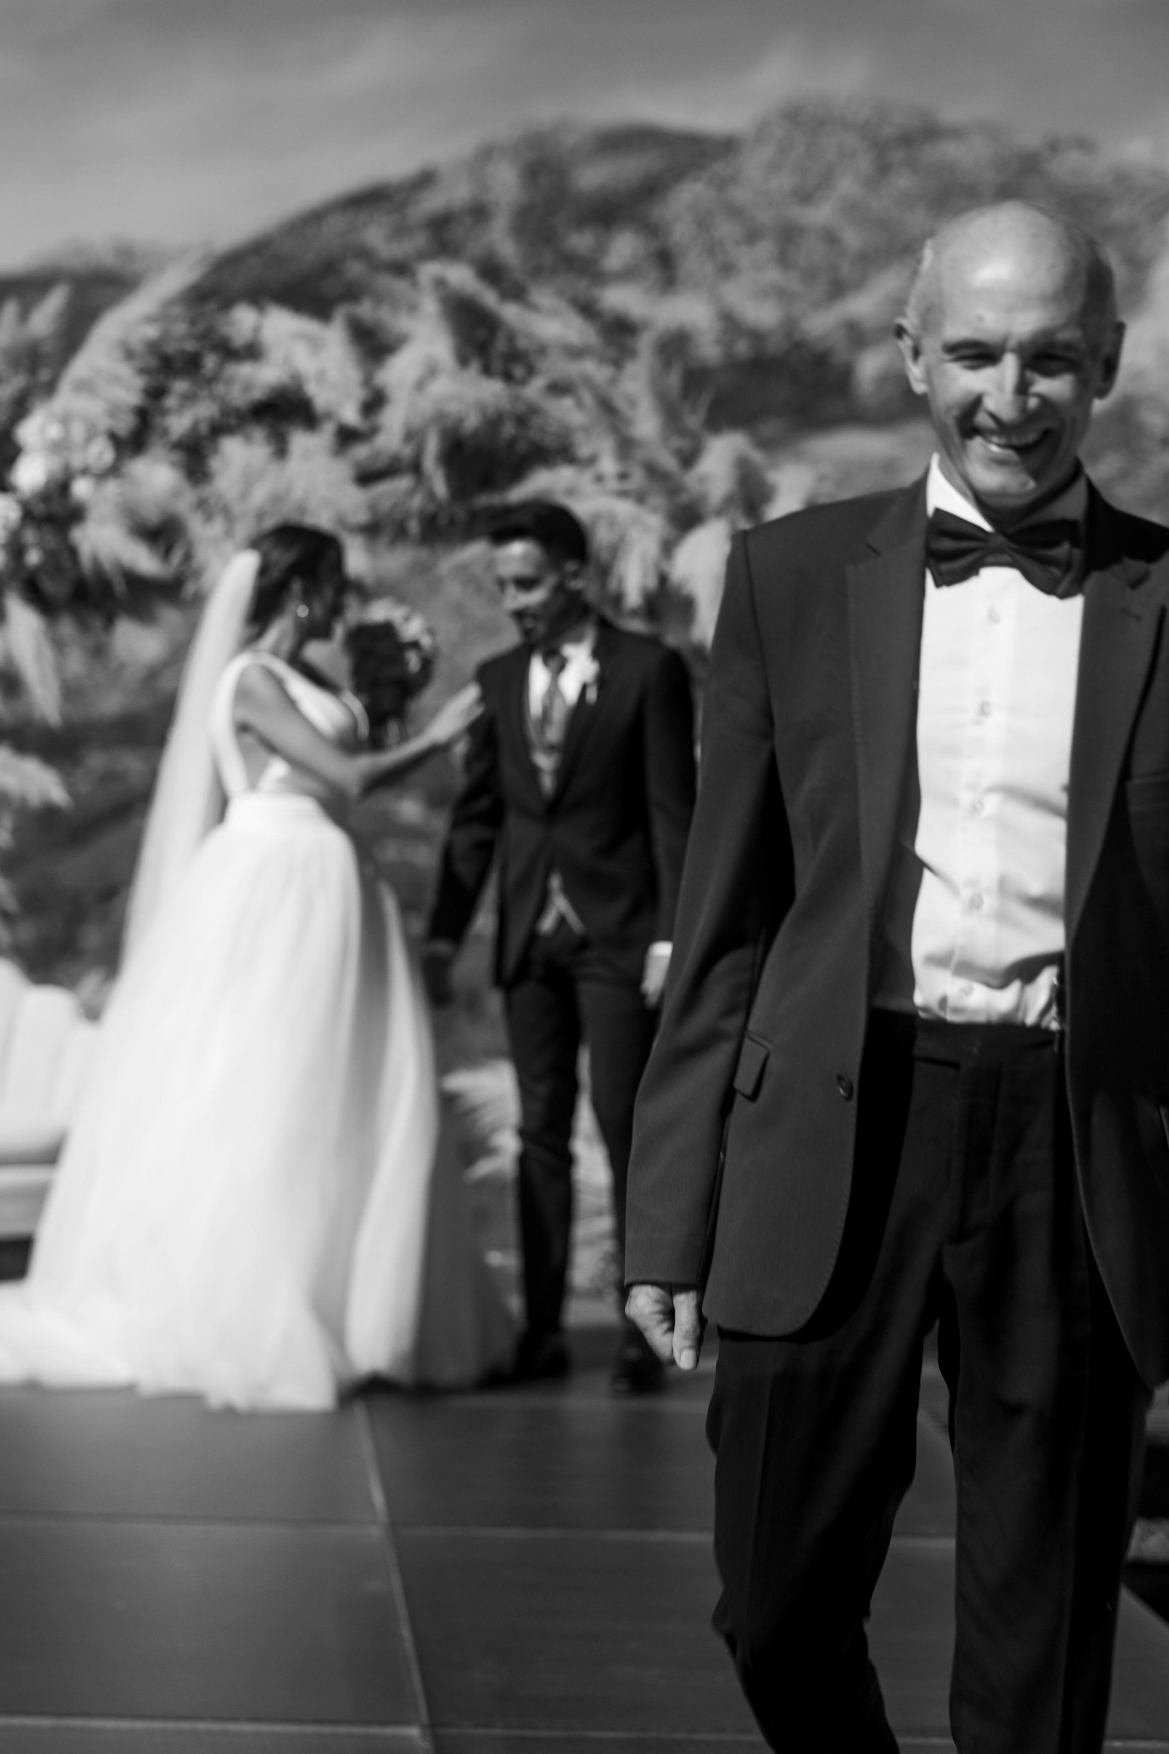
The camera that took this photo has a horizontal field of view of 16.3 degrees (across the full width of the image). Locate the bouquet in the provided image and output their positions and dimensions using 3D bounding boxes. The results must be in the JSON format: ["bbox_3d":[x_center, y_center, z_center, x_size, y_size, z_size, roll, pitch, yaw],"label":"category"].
[{"bbox_3d":[-0.392,-0.410,8.250,0.210,0.310,0.210,-1,2,-37],"label":"bouquet"}]

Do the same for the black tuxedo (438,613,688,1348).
[{"bbox_3d":[-0.041,0.201,8.150,0.530,1.430,0.330,1,2,26],"label":"black tuxedo"}]

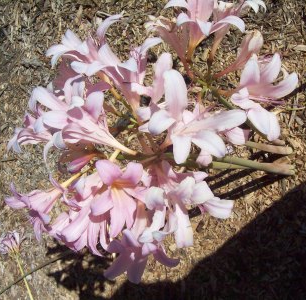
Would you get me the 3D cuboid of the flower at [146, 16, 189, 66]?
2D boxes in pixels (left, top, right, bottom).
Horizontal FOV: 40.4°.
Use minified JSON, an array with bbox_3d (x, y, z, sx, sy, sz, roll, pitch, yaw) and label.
[{"bbox_3d":[0.020,-0.141,0.545,0.055,0.055,0.082,-34,100,29],"label":"flower"}]

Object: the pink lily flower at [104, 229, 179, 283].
[{"bbox_3d":[-0.015,0.131,0.530,0.085,0.085,0.075,-15,64,33],"label":"pink lily flower"}]

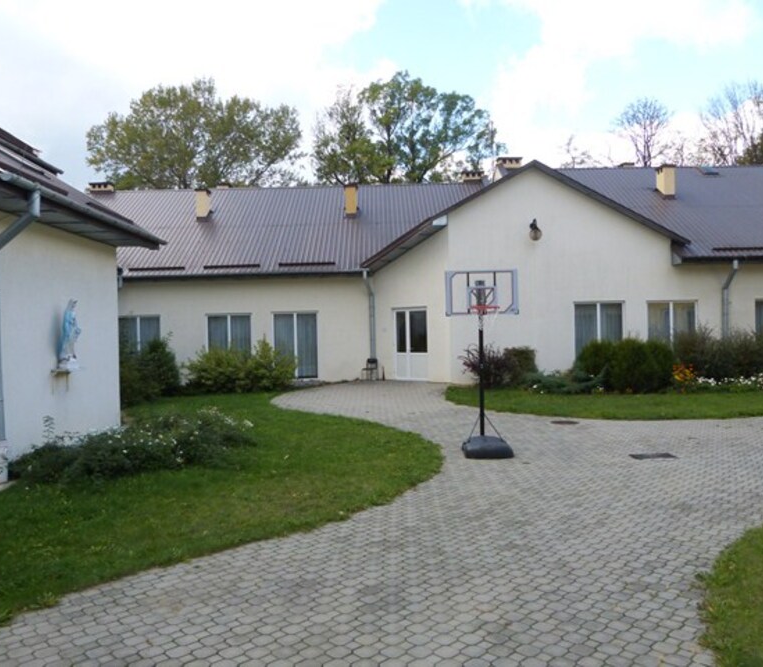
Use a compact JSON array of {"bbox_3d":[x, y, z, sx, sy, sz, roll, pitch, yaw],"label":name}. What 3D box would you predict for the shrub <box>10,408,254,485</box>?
[{"bbox_3d":[-3.590,1.570,9.717,3.000,0.600,2.100,-1,1,-18],"label":"shrub"}]

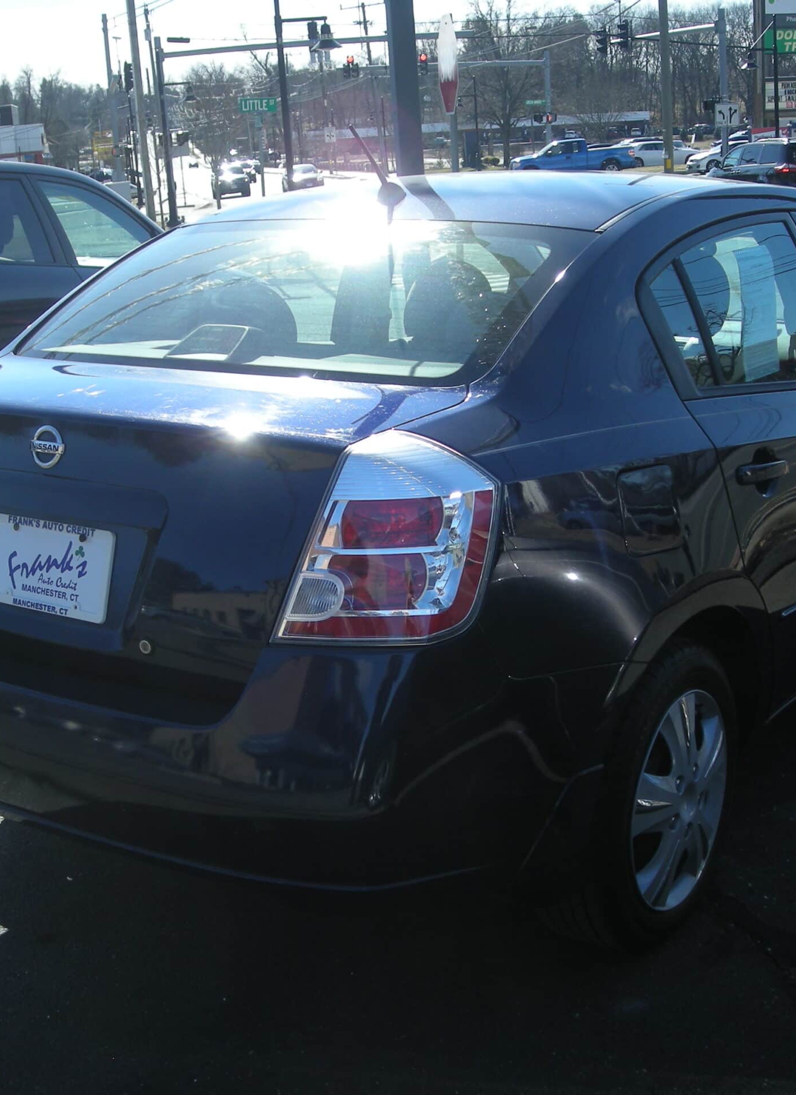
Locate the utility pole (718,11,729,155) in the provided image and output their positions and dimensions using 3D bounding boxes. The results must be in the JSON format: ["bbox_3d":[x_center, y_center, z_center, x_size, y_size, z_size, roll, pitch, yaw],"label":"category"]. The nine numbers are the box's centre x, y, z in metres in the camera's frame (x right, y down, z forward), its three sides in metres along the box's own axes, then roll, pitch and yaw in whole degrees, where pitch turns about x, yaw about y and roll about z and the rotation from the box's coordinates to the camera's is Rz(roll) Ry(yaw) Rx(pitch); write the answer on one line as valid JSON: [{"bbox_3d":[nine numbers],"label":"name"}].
[{"bbox_3d":[11.733,-16.115,53.000,0.260,6.400,0.260,-3,13,1],"label":"utility pole"}]

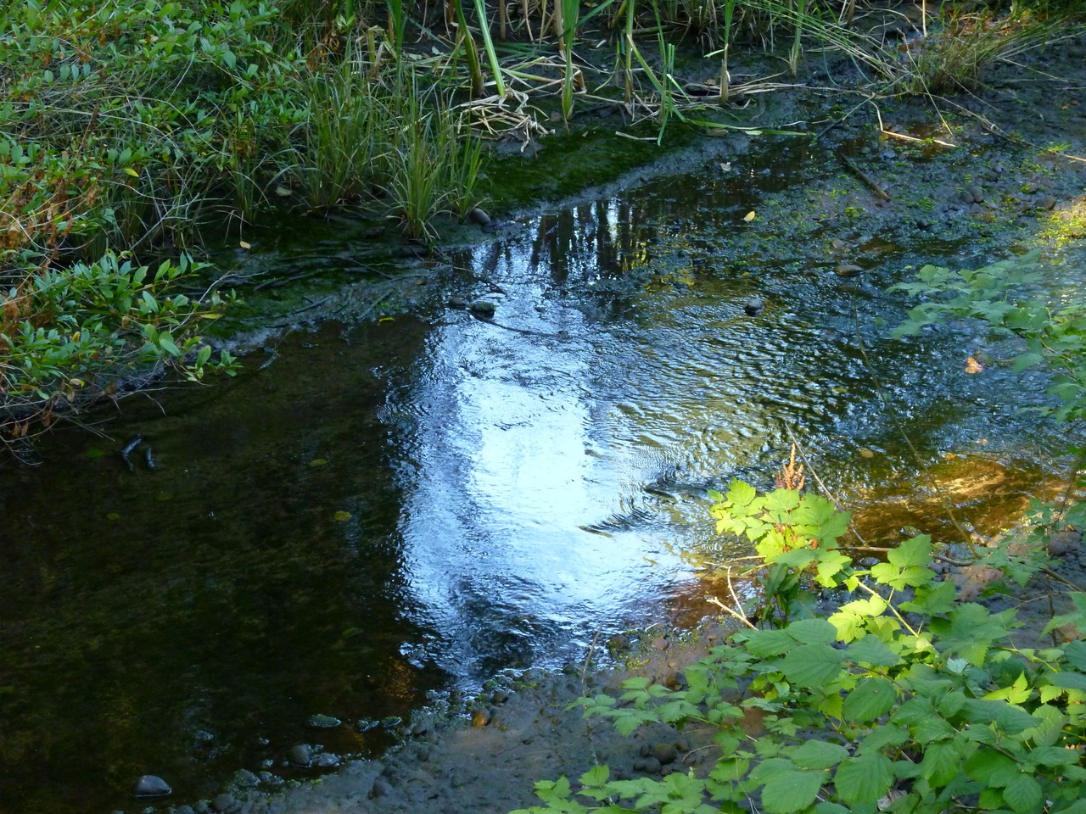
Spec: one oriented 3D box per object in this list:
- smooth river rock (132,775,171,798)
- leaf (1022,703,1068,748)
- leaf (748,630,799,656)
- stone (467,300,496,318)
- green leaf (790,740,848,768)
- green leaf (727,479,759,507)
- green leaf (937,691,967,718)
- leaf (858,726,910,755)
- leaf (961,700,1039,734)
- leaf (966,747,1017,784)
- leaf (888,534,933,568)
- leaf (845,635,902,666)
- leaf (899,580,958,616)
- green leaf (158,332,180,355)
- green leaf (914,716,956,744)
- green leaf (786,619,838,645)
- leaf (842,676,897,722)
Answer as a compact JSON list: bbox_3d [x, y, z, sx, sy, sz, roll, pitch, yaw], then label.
[{"bbox_3d":[-0.639,0.623,5.380,0.064,0.034,0.048,0,25,0],"label":"smooth river rock"},{"bbox_3d":[0.700,0.445,4.600,0.060,0.016,0.072,0,55,6],"label":"leaf"},{"bbox_3d":[0.326,0.335,4.677,0.073,0.018,0.059,6,36,20],"label":"leaf"},{"bbox_3d":[-0.134,-0.209,7.164,0.058,0.034,0.044,0,25,0],"label":"stone"},{"bbox_3d":[0.379,0.475,4.509,0.079,0.018,0.064,-2,31,2],"label":"green leaf"},{"bbox_3d":[0.306,0.132,5.039,0.048,0.018,0.059,-9,47,-5],"label":"green leaf"},{"bbox_3d":[0.571,0.415,4.596,0.039,0.018,0.048,21,55,28],"label":"green leaf"},{"bbox_3d":[0.464,0.455,4.500,0.084,0.018,0.055,-19,43,-19],"label":"leaf"},{"bbox_3d":[0.617,0.419,4.450,0.112,0.022,0.070,12,37,19],"label":"leaf"},{"bbox_3d":[0.611,0.489,4.482,0.071,0.018,0.058,-10,46,3],"label":"leaf"},{"bbox_3d":[0.554,0.218,4.965,0.062,0.018,0.072,20,51,24],"label":"leaf"},{"bbox_3d":[0.468,0.345,4.664,0.080,0.018,0.071,0,33,-2],"label":"leaf"},{"bbox_3d":[0.585,0.290,5.000,0.085,0.025,0.081,19,45,24],"label":"leaf"},{"bbox_3d":[-0.738,-0.126,6.500,0.030,0.014,0.066,-31,62,-23],"label":"green leaf"},{"bbox_3d":[0.540,0.446,4.546,0.060,0.018,0.052,-6,34,6],"label":"green leaf"},{"bbox_3d":[0.376,0.315,4.600,0.072,0.016,0.050,16,40,22],"label":"green leaf"},{"bbox_3d":[0.458,0.410,4.609,0.083,0.018,0.068,-42,50,-19],"label":"leaf"}]

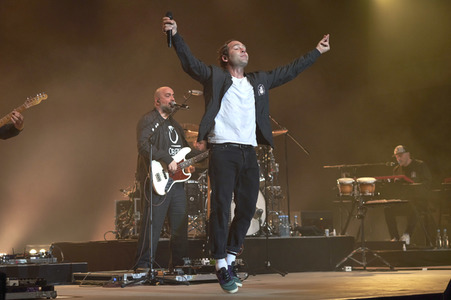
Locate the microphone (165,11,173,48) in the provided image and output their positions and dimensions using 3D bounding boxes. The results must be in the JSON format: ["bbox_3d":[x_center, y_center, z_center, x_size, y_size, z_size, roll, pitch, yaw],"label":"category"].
[{"bbox_3d":[-0.403,-0.871,6.350,0.050,0.260,0.050,-2,-6,0],"label":"microphone"}]

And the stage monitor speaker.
[{"bbox_3d":[1.149,0.916,11.000,0.400,0.310,0.360,-2,-5,6],"label":"stage monitor speaker"}]

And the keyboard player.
[{"bbox_3d":[2.409,0.602,11.600,0.580,1.310,0.750,-5,-7,38],"label":"keyboard player"}]

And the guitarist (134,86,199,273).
[{"bbox_3d":[-0.579,0.290,8.750,0.720,1.840,0.520,3,-6,-37],"label":"guitarist"}]

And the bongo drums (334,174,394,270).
[{"bbox_3d":[1.624,0.856,10.200,0.660,1.060,0.550,-1,-5,0],"label":"bongo drums"}]

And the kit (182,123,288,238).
[{"bbox_3d":[0.086,0.374,10.750,1.500,1.400,1.450,-1,-5,0],"label":"kit"}]

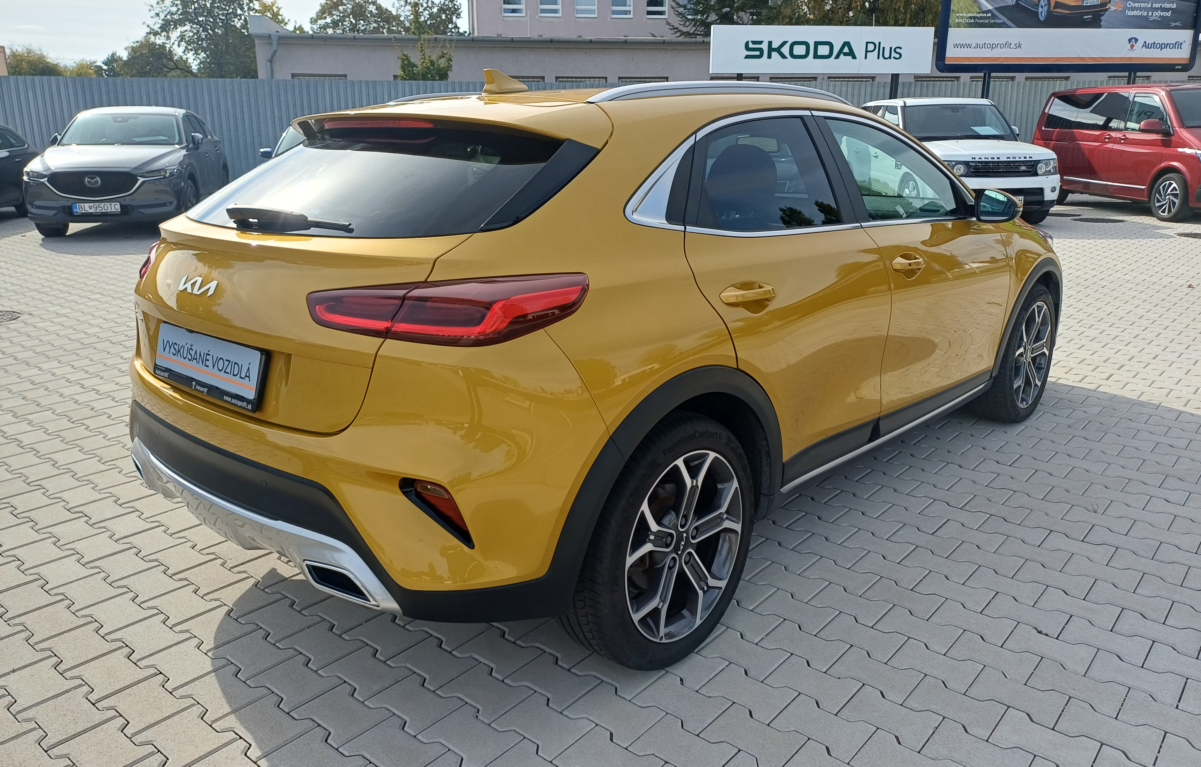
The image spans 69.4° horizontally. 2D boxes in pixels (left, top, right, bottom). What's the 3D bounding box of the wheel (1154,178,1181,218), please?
[{"bbox_3d":[8.310,-2.691,12.607,0.190,0.470,0.470,-2,15,-5],"label":"wheel"}]

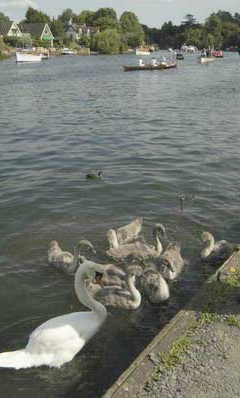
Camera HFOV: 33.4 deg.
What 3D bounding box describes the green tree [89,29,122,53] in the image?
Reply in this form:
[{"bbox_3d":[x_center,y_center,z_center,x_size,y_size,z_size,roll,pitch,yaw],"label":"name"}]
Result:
[{"bbox_3d":[-4.375,-47.622,119.900,9.000,7.200,9.000,0,21,0],"label":"green tree"}]

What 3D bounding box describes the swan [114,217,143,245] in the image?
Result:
[{"bbox_3d":[0.060,0.332,3.933,0.230,0.290,0.520,13,25,32],"label":"swan"}]

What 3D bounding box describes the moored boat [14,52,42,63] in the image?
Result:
[{"bbox_3d":[-13.100,-20.118,56.544,4.900,1.250,1.900,-12,24,-28],"label":"moored boat"}]

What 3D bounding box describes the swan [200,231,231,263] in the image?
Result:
[{"bbox_3d":[0.950,0.408,3.716,0.460,0.300,0.220,-12,24,-28],"label":"swan"}]

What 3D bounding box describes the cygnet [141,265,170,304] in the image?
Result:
[{"bbox_3d":[0.310,0.712,3.601,0.240,0.260,0.430,-8,22,-19],"label":"cygnet"}]

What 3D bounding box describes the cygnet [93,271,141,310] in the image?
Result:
[{"bbox_3d":[-0.030,0.738,3.311,0.430,0.300,0.200,4,21,11],"label":"cygnet"}]

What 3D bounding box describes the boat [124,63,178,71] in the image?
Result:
[{"bbox_3d":[2.850,-12.333,37.037,7.000,0.720,1.300,-20,28,-41],"label":"boat"}]

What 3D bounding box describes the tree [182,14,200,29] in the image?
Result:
[{"bbox_3d":[43.988,-104.478,249.141,12.919,19.312,12.919,0,21,0],"label":"tree"}]

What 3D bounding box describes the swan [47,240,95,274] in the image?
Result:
[{"bbox_3d":[-0.470,0.564,3.876,0.520,0.340,0.240,14,25,32],"label":"swan"}]

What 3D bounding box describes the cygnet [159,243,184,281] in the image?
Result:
[{"bbox_3d":[0.515,0.565,3.834,0.200,0.250,0.430,4,21,9],"label":"cygnet"}]

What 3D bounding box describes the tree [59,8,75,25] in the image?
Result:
[{"bbox_3d":[-20.648,-64.929,151.827,7.000,14.000,7.000,0,21,0],"label":"tree"}]

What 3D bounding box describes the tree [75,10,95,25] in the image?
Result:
[{"bbox_3d":[-11.597,-57.538,136.464,7.731,12.459,7.731,0,21,0],"label":"tree"}]

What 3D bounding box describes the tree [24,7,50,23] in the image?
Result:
[{"bbox_3d":[-25.600,-53.136,125.288,8.000,12.300,8.000,0,21,0],"label":"tree"}]

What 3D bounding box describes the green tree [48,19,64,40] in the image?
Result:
[{"bbox_3d":[-18.288,-48.718,118.420,4.389,8.764,4.389,0,21,0],"label":"green tree"}]

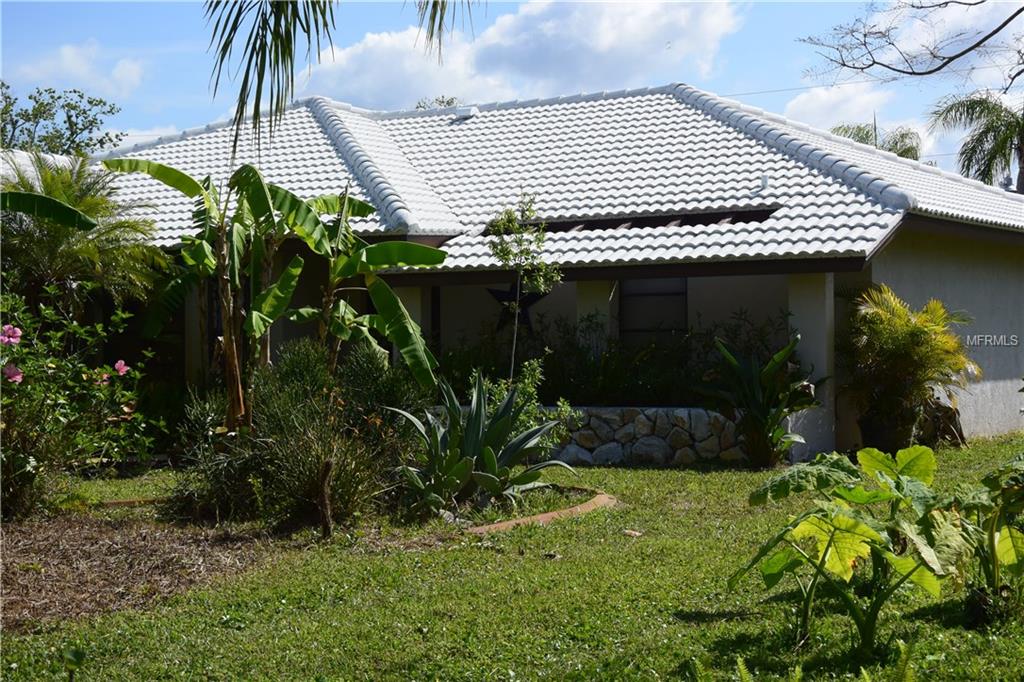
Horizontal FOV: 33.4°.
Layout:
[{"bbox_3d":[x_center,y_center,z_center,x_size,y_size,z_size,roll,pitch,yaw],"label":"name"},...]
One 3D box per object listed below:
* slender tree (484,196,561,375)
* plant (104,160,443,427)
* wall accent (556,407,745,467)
[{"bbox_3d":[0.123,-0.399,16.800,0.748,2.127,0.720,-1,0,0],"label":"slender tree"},{"bbox_3d":[-2.181,-0.325,15.600,3.054,2.652,2.300,-1,0,0],"label":"plant"},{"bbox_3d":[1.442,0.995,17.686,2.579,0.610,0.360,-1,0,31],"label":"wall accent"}]

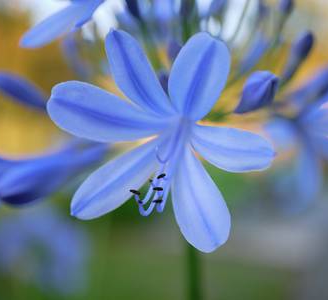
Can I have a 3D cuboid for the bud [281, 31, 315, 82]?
[{"bbox_3d":[0.049,-0.034,0.205,0.007,0.022,0.007,29,3,0],"label":"bud"}]

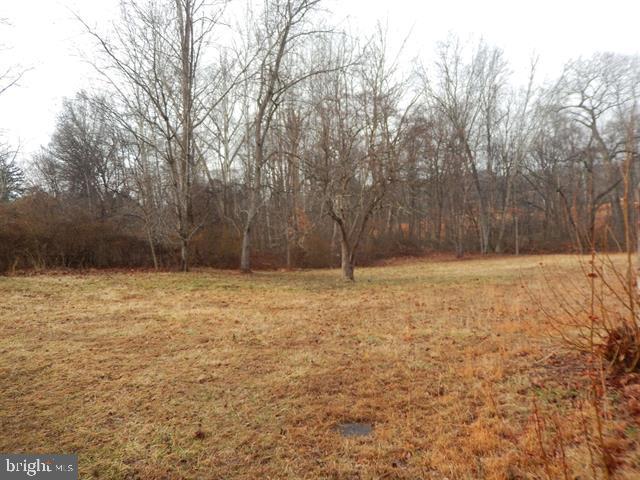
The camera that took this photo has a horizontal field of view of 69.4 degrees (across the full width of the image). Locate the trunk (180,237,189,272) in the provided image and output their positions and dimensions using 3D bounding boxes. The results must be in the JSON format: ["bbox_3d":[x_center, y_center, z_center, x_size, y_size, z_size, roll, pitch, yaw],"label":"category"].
[{"bbox_3d":[-6.538,0.700,22.300,0.374,1.737,0.360,0,0,0],"label":"trunk"}]

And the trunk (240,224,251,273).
[{"bbox_3d":[-3.594,0.410,22.300,0.468,2.316,0.440,0,0,0],"label":"trunk"}]

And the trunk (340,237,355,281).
[{"bbox_3d":[1.059,0.712,17.800,0.523,1.695,0.460,0,0,0],"label":"trunk"}]

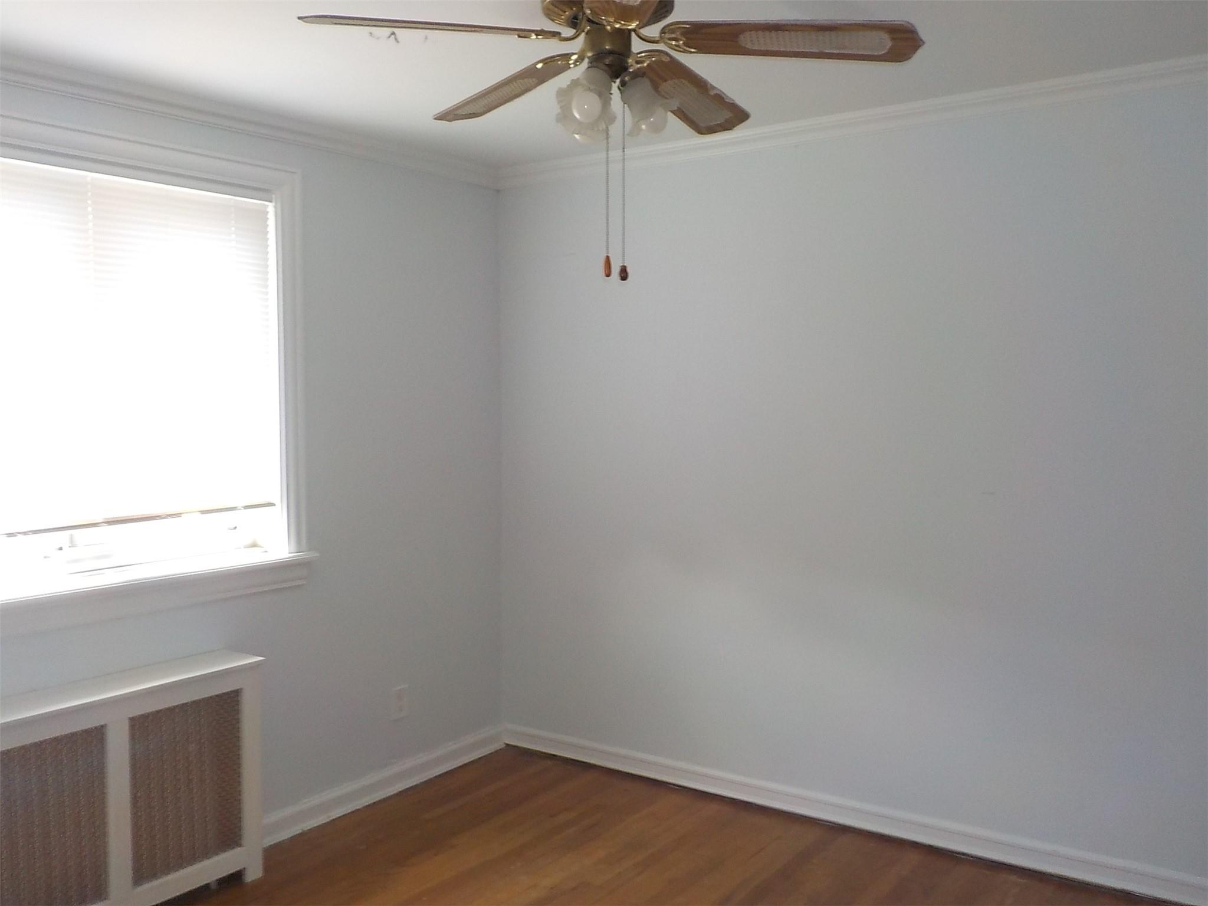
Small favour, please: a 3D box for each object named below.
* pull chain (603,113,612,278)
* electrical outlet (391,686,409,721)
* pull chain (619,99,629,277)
[{"bbox_3d":[0.007,-0.501,2.022,0.016,0.324,0.016,0,3,0],"label":"pull chain"},{"bbox_3d":[-0.774,0.952,3.984,0.009,0.116,0.072,2,4,35],"label":"electrical outlet"},{"bbox_3d":[0.038,-0.508,2.021,0.017,0.351,0.017,0,3,0],"label":"pull chain"}]

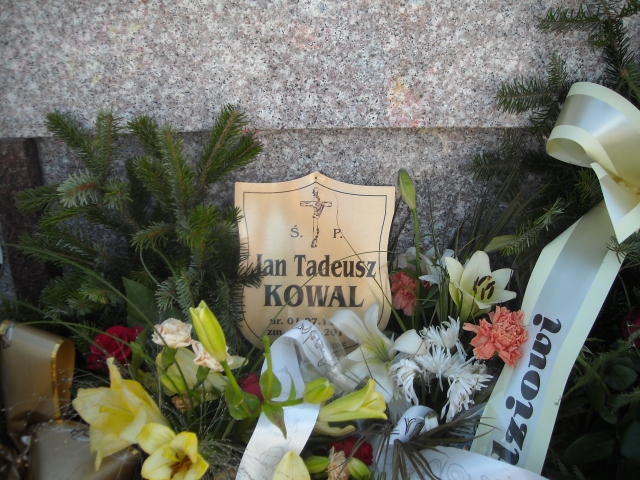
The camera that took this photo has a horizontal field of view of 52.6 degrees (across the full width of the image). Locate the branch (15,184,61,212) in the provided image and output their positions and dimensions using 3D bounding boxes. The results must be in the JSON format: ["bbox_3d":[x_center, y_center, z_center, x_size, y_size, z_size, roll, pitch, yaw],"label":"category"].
[{"bbox_3d":[-0.422,-0.065,0.970,0.064,0.033,0.040,-7,7,-9],"label":"branch"}]

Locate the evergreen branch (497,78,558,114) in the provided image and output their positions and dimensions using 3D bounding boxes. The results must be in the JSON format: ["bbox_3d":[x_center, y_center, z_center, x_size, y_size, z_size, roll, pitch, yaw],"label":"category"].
[{"bbox_3d":[0.314,-0.217,0.970,0.099,0.045,0.035,-5,12,-6],"label":"evergreen branch"}]

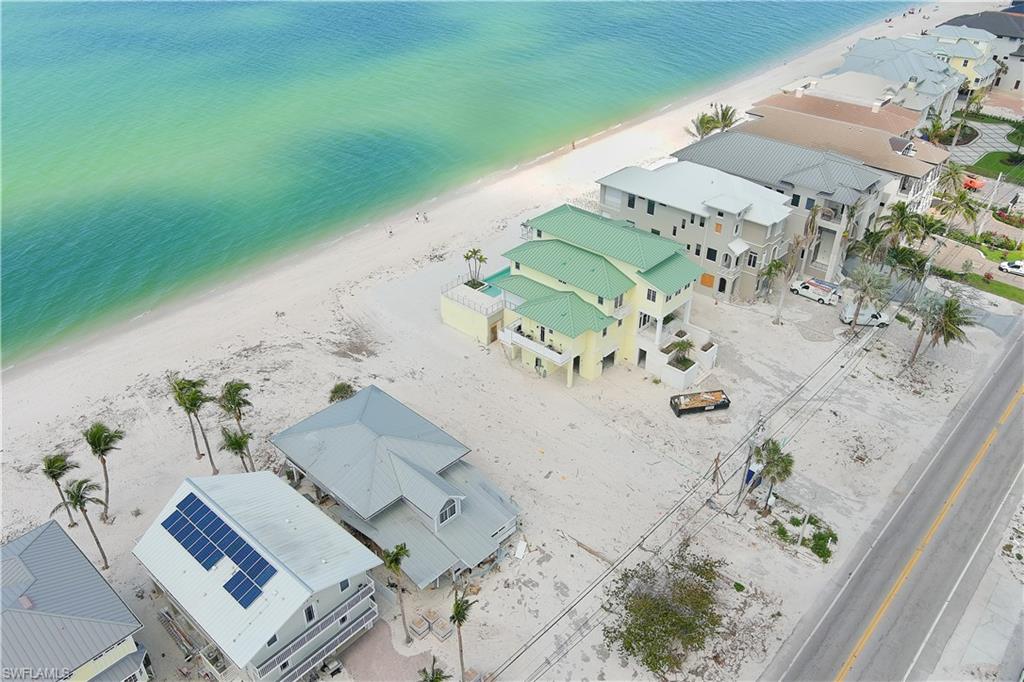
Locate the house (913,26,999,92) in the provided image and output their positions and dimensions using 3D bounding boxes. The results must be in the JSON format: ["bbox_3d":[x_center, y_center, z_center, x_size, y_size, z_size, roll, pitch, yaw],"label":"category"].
[{"bbox_3d":[99.426,-64.781,190.331,23.000,12.500,23.000,26,42,35],"label":"house"}]

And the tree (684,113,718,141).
[{"bbox_3d":[35.328,-38.377,155.168,6.200,8.200,6.200,0,33,0],"label":"tree"}]

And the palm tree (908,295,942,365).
[{"bbox_3d":[49.330,-1.090,99.480,4.200,9.160,4.200,-2,32,0],"label":"palm tree"}]

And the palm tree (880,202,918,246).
[{"bbox_3d":[55.621,-15.407,119.583,6.000,8.000,6.000,26,42,35],"label":"palm tree"}]

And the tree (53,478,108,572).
[{"bbox_3d":[-35.136,15.618,68.973,4.500,10.100,4.200,0,33,0],"label":"tree"}]

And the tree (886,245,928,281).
[{"bbox_3d":[53.490,-9.678,112.222,5.600,6.500,5.600,26,42,35],"label":"tree"}]

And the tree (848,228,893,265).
[{"bbox_3d":[53.040,-13.210,121.170,6.000,6.400,6.000,-2,32,0],"label":"tree"}]

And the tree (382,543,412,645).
[{"bbox_3d":[-8.296,19.354,62.409,2.400,11.000,2.400,0,33,0],"label":"tree"}]

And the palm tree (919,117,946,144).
[{"bbox_3d":[80.187,-39.434,157.515,5.200,6.300,5.200,26,42,35],"label":"palm tree"}]

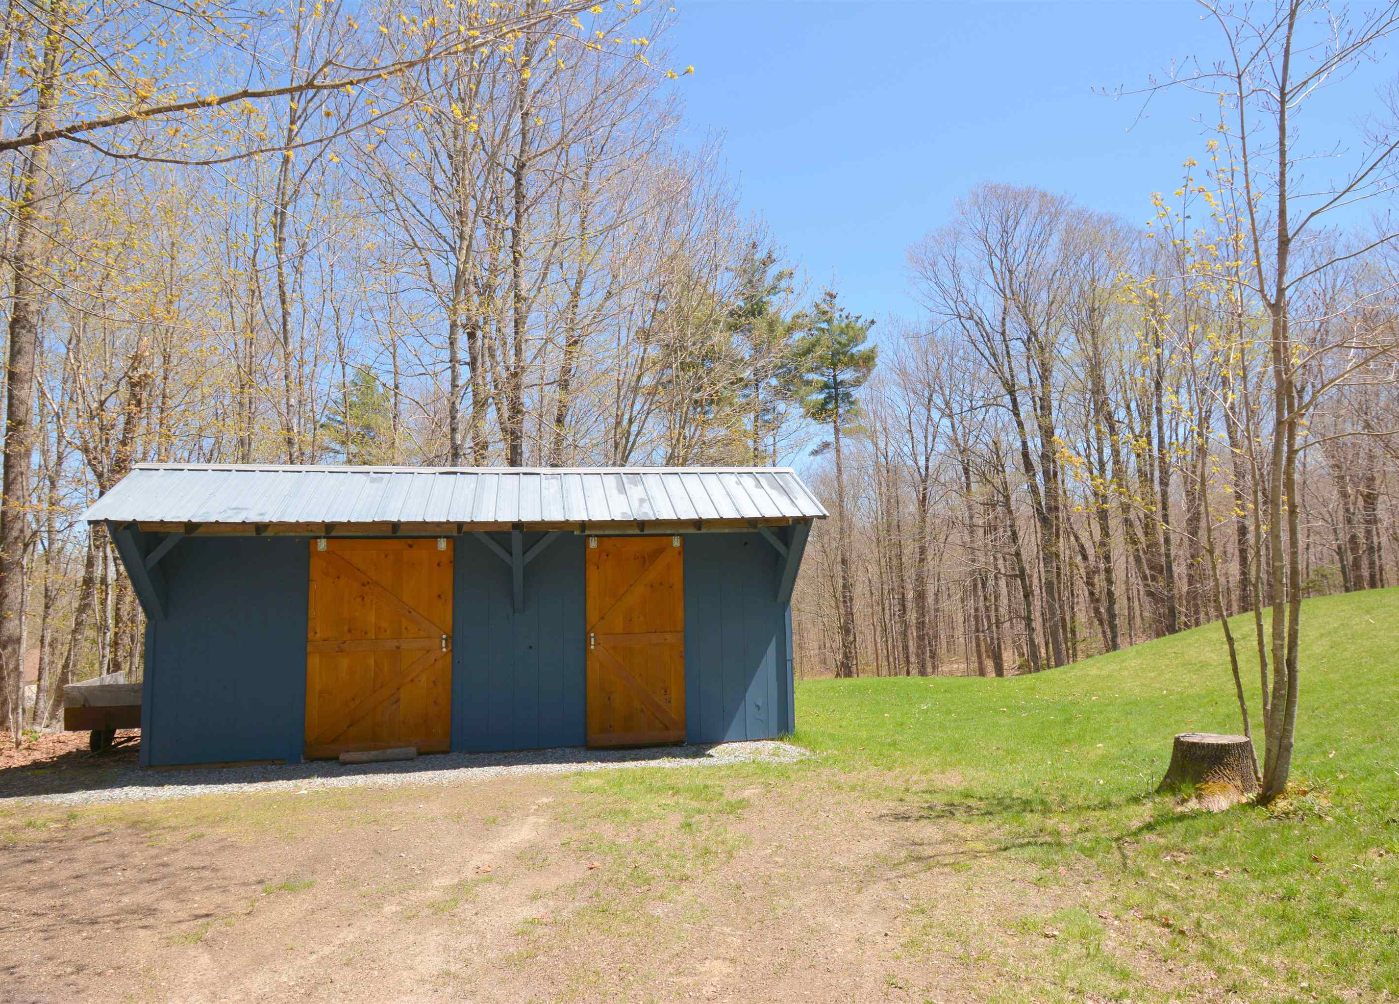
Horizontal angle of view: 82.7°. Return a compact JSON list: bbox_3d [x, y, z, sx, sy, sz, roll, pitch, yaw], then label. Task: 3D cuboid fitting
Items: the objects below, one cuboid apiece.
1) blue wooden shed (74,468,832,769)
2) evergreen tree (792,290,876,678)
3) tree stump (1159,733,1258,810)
[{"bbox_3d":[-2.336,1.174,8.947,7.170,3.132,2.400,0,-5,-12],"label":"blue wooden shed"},{"bbox_3d":[3.807,-0.463,22.978,2.400,10.900,2.400,-1,-5,0],"label":"evergreen tree"},{"bbox_3d":[3.678,1.908,5.768,0.680,0.410,0.680,-1,-5,0],"label":"tree stump"}]

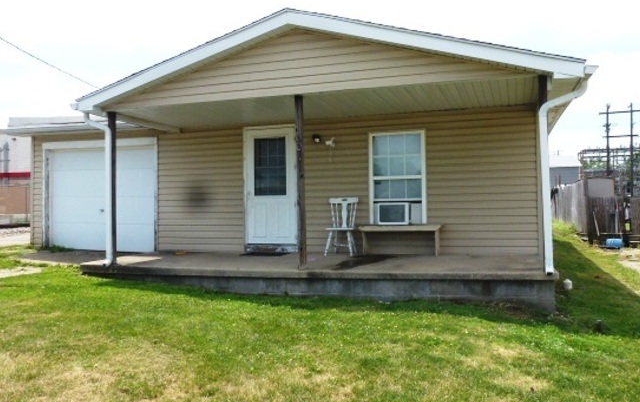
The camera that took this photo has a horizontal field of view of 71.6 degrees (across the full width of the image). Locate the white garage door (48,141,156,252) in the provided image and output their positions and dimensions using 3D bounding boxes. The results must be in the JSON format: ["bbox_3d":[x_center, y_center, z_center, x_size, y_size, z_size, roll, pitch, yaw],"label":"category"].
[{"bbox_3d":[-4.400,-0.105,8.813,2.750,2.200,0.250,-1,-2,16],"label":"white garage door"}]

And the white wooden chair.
[{"bbox_3d":[0.357,0.418,7.122,0.490,0.940,0.490,-1,-2,16],"label":"white wooden chair"}]

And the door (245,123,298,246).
[{"bbox_3d":[-0.871,-0.262,7.777,1.010,2.160,0.130,-1,-2,16],"label":"door"}]

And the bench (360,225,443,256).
[{"bbox_3d":[1.262,0.628,6.942,1.260,0.470,0.300,-1,-2,16],"label":"bench"}]

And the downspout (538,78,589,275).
[{"bbox_3d":[2.651,-0.266,4.776,0.490,2.110,0.200,-1,-2,16],"label":"downspout"}]

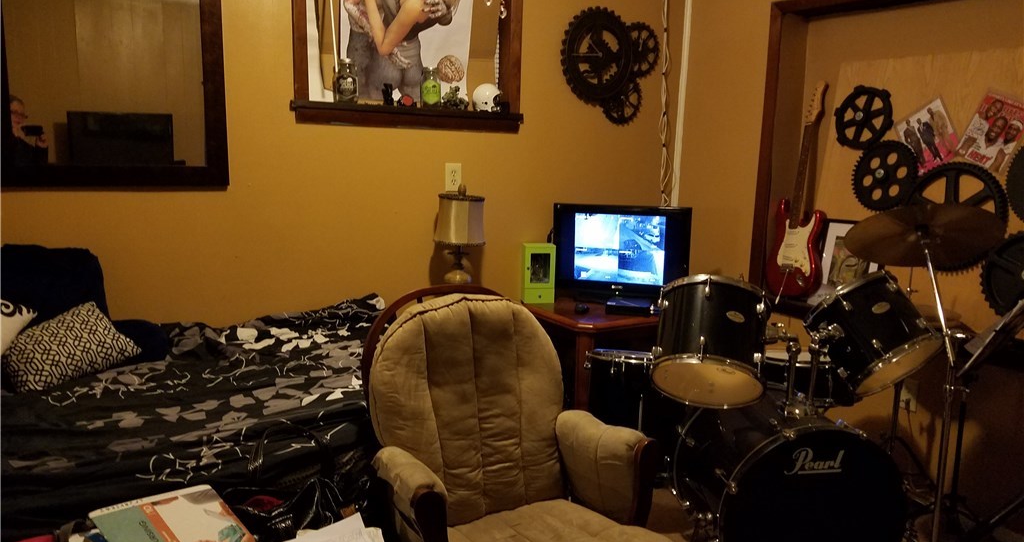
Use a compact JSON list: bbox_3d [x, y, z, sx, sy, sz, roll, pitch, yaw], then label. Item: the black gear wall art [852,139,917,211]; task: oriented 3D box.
[{"bbox_3d":[1.499,-0.384,3.094,0.030,0.278,0.282,-4,10,-30],"label":"black gear wall art"}]

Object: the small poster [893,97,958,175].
[{"bbox_3d":[1.585,-0.513,2.954,0.006,0.240,0.205,-4,-14,-30],"label":"small poster"}]

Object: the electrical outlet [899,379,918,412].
[{"bbox_3d":[1.498,0.474,2.906,0.010,0.117,0.073,-4,10,-30],"label":"electrical outlet"}]

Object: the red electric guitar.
[{"bbox_3d":[1.290,-0.344,3.365,0.075,0.950,0.300,1,9,-31],"label":"red electric guitar"}]

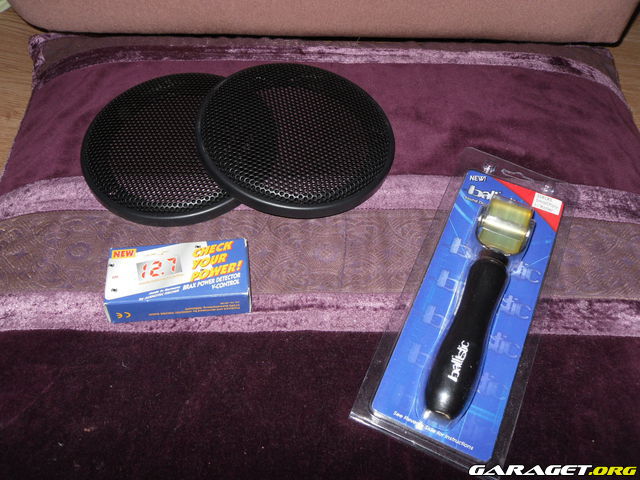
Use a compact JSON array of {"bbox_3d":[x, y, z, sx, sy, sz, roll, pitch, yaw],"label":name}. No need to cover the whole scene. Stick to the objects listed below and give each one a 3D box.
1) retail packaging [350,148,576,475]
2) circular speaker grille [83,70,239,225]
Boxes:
[{"bbox_3d":[0.119,0.021,0.467,0.099,0.038,0.275,20,53,12],"label":"retail packaging"},{"bbox_3d":[-0.119,-0.085,0.549,0.168,0.019,0.168,0,55,0],"label":"circular speaker grille"}]

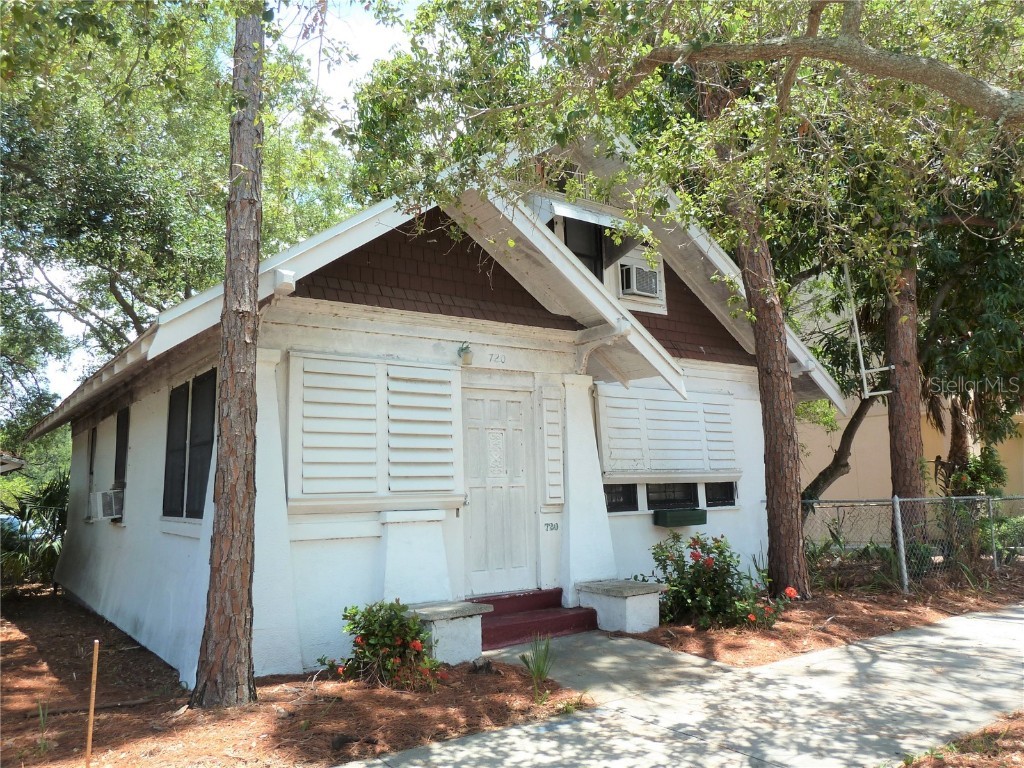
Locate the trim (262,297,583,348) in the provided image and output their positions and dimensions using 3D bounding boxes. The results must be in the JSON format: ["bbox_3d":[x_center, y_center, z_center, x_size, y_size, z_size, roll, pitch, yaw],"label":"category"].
[{"bbox_3d":[-0.646,-0.582,7.099,3.320,0.145,0.120,4,-10,-35],"label":"trim"}]

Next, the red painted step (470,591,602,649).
[{"bbox_3d":[0.127,2.261,7.189,1.500,0.410,0.390,4,-9,-37],"label":"red painted step"}]

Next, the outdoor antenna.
[{"bbox_3d":[5.028,-0.752,10.400,0.620,1.850,0.300,-6,-9,25],"label":"outdoor antenna"}]

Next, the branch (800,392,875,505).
[{"bbox_3d":[5.033,1.010,11.400,1.120,1.700,0.450,-2,-7,0],"label":"branch"}]

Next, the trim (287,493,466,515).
[{"bbox_3d":[-1.154,1.061,6.539,1.720,0.125,0.110,4,-10,-35],"label":"trim"}]

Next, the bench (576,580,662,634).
[{"bbox_3d":[1.104,2.250,7.507,0.570,0.390,0.740,4,-10,-35],"label":"bench"}]

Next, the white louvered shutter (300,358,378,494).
[{"bbox_3d":[-1.492,0.369,6.437,0.690,1.160,0.060,4,-10,-35],"label":"white louvered shutter"}]

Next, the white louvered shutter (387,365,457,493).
[{"bbox_3d":[-0.833,0.415,6.842,0.690,1.160,0.060,4,-9,-37],"label":"white louvered shutter"}]

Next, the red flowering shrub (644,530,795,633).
[{"bbox_3d":[2.102,1.999,7.600,1.150,0.880,0.920,4,-9,-37],"label":"red flowering shrub"}]

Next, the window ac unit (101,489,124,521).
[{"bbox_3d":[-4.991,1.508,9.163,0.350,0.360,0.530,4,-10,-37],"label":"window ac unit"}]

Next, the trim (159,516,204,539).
[{"bbox_3d":[-3.072,1.320,6.828,0.070,0.170,1.620,4,-10,-37],"label":"trim"}]

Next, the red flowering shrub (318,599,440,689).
[{"bbox_3d":[-1.010,1.978,5.680,0.730,0.570,0.600,4,-9,-37],"label":"red flowering shrub"}]

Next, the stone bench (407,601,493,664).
[{"bbox_3d":[-0.597,2.162,6.478,0.640,0.430,0.620,4,-9,-37],"label":"stone bench"}]

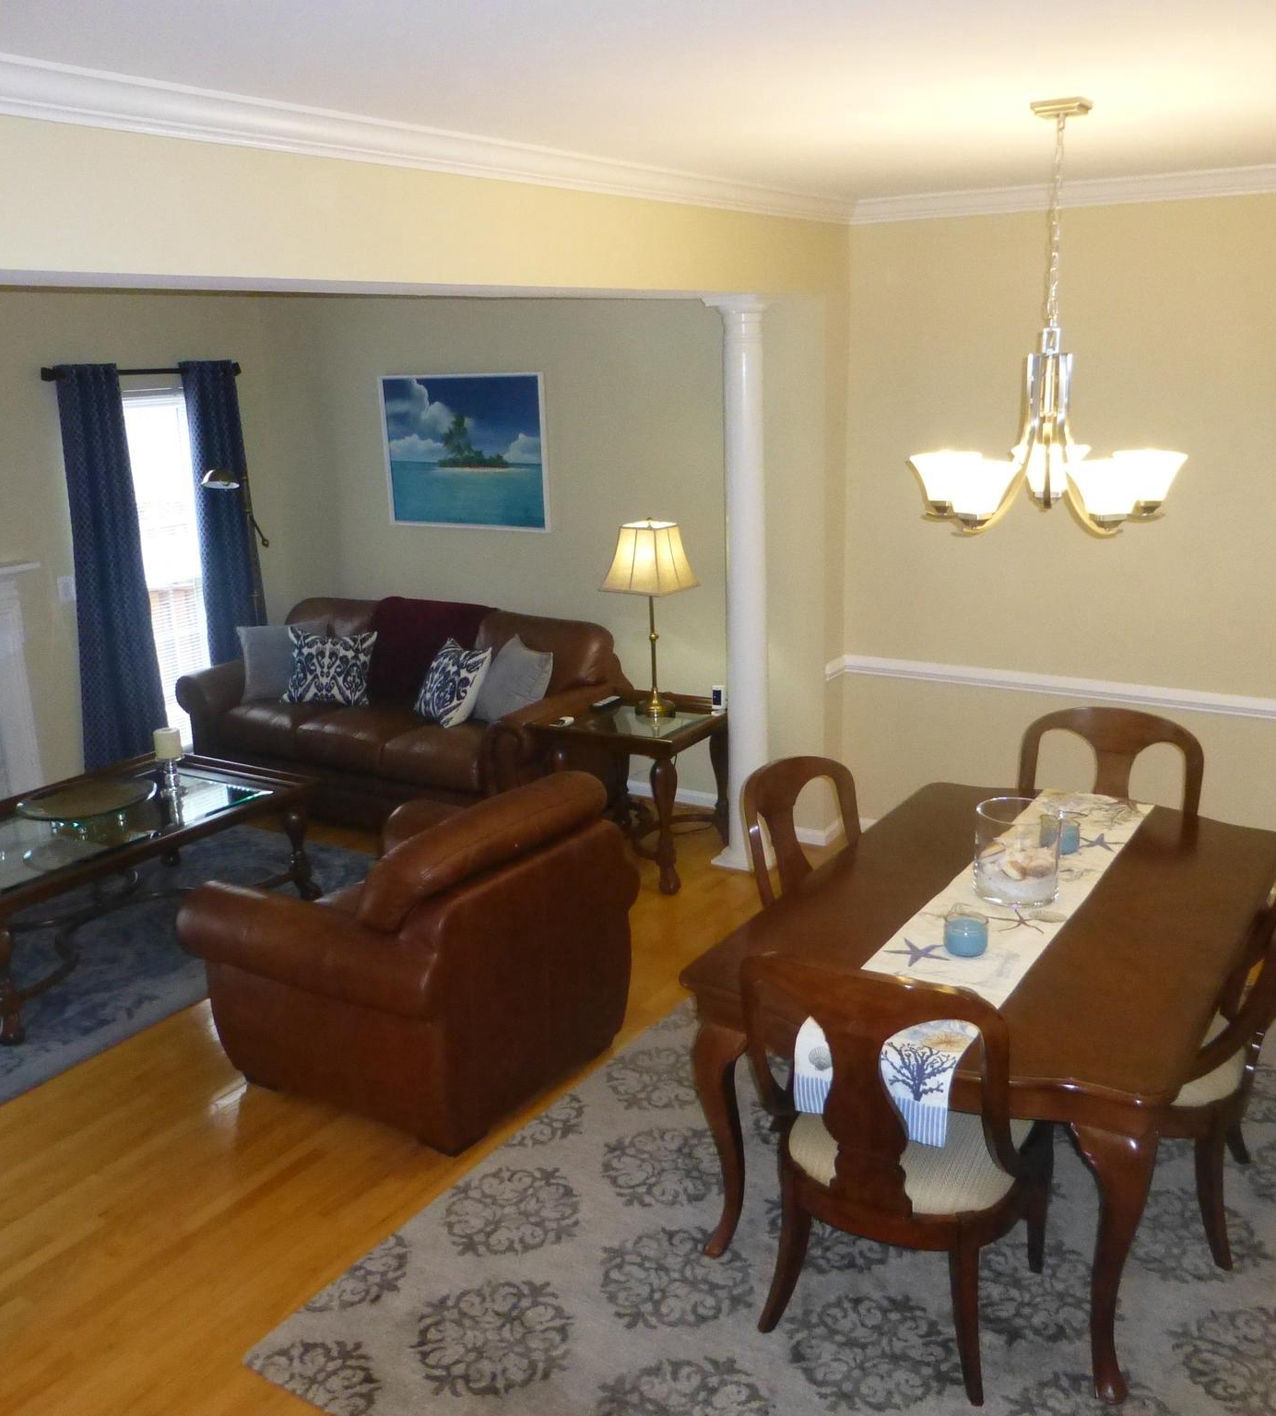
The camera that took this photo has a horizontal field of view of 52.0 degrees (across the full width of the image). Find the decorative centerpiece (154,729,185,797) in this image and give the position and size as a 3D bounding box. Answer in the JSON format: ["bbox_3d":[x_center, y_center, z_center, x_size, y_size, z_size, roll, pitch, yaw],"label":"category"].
[{"bbox_3d":[-1.915,0.219,5.352,0.105,0.250,0.105,8,18,33],"label":"decorative centerpiece"}]

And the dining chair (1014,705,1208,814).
[{"bbox_3d":[1.410,0.552,4.133,0.560,1.010,0.580,7,18,31],"label":"dining chair"}]

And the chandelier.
[{"bbox_3d":[1.024,-0.972,3.258,0.680,1.010,0.670,8,18,33],"label":"chandelier"}]

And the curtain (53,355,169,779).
[{"bbox_3d":[-2.652,-0.618,6.593,0.120,2.150,0.490,8,18,33],"label":"curtain"}]

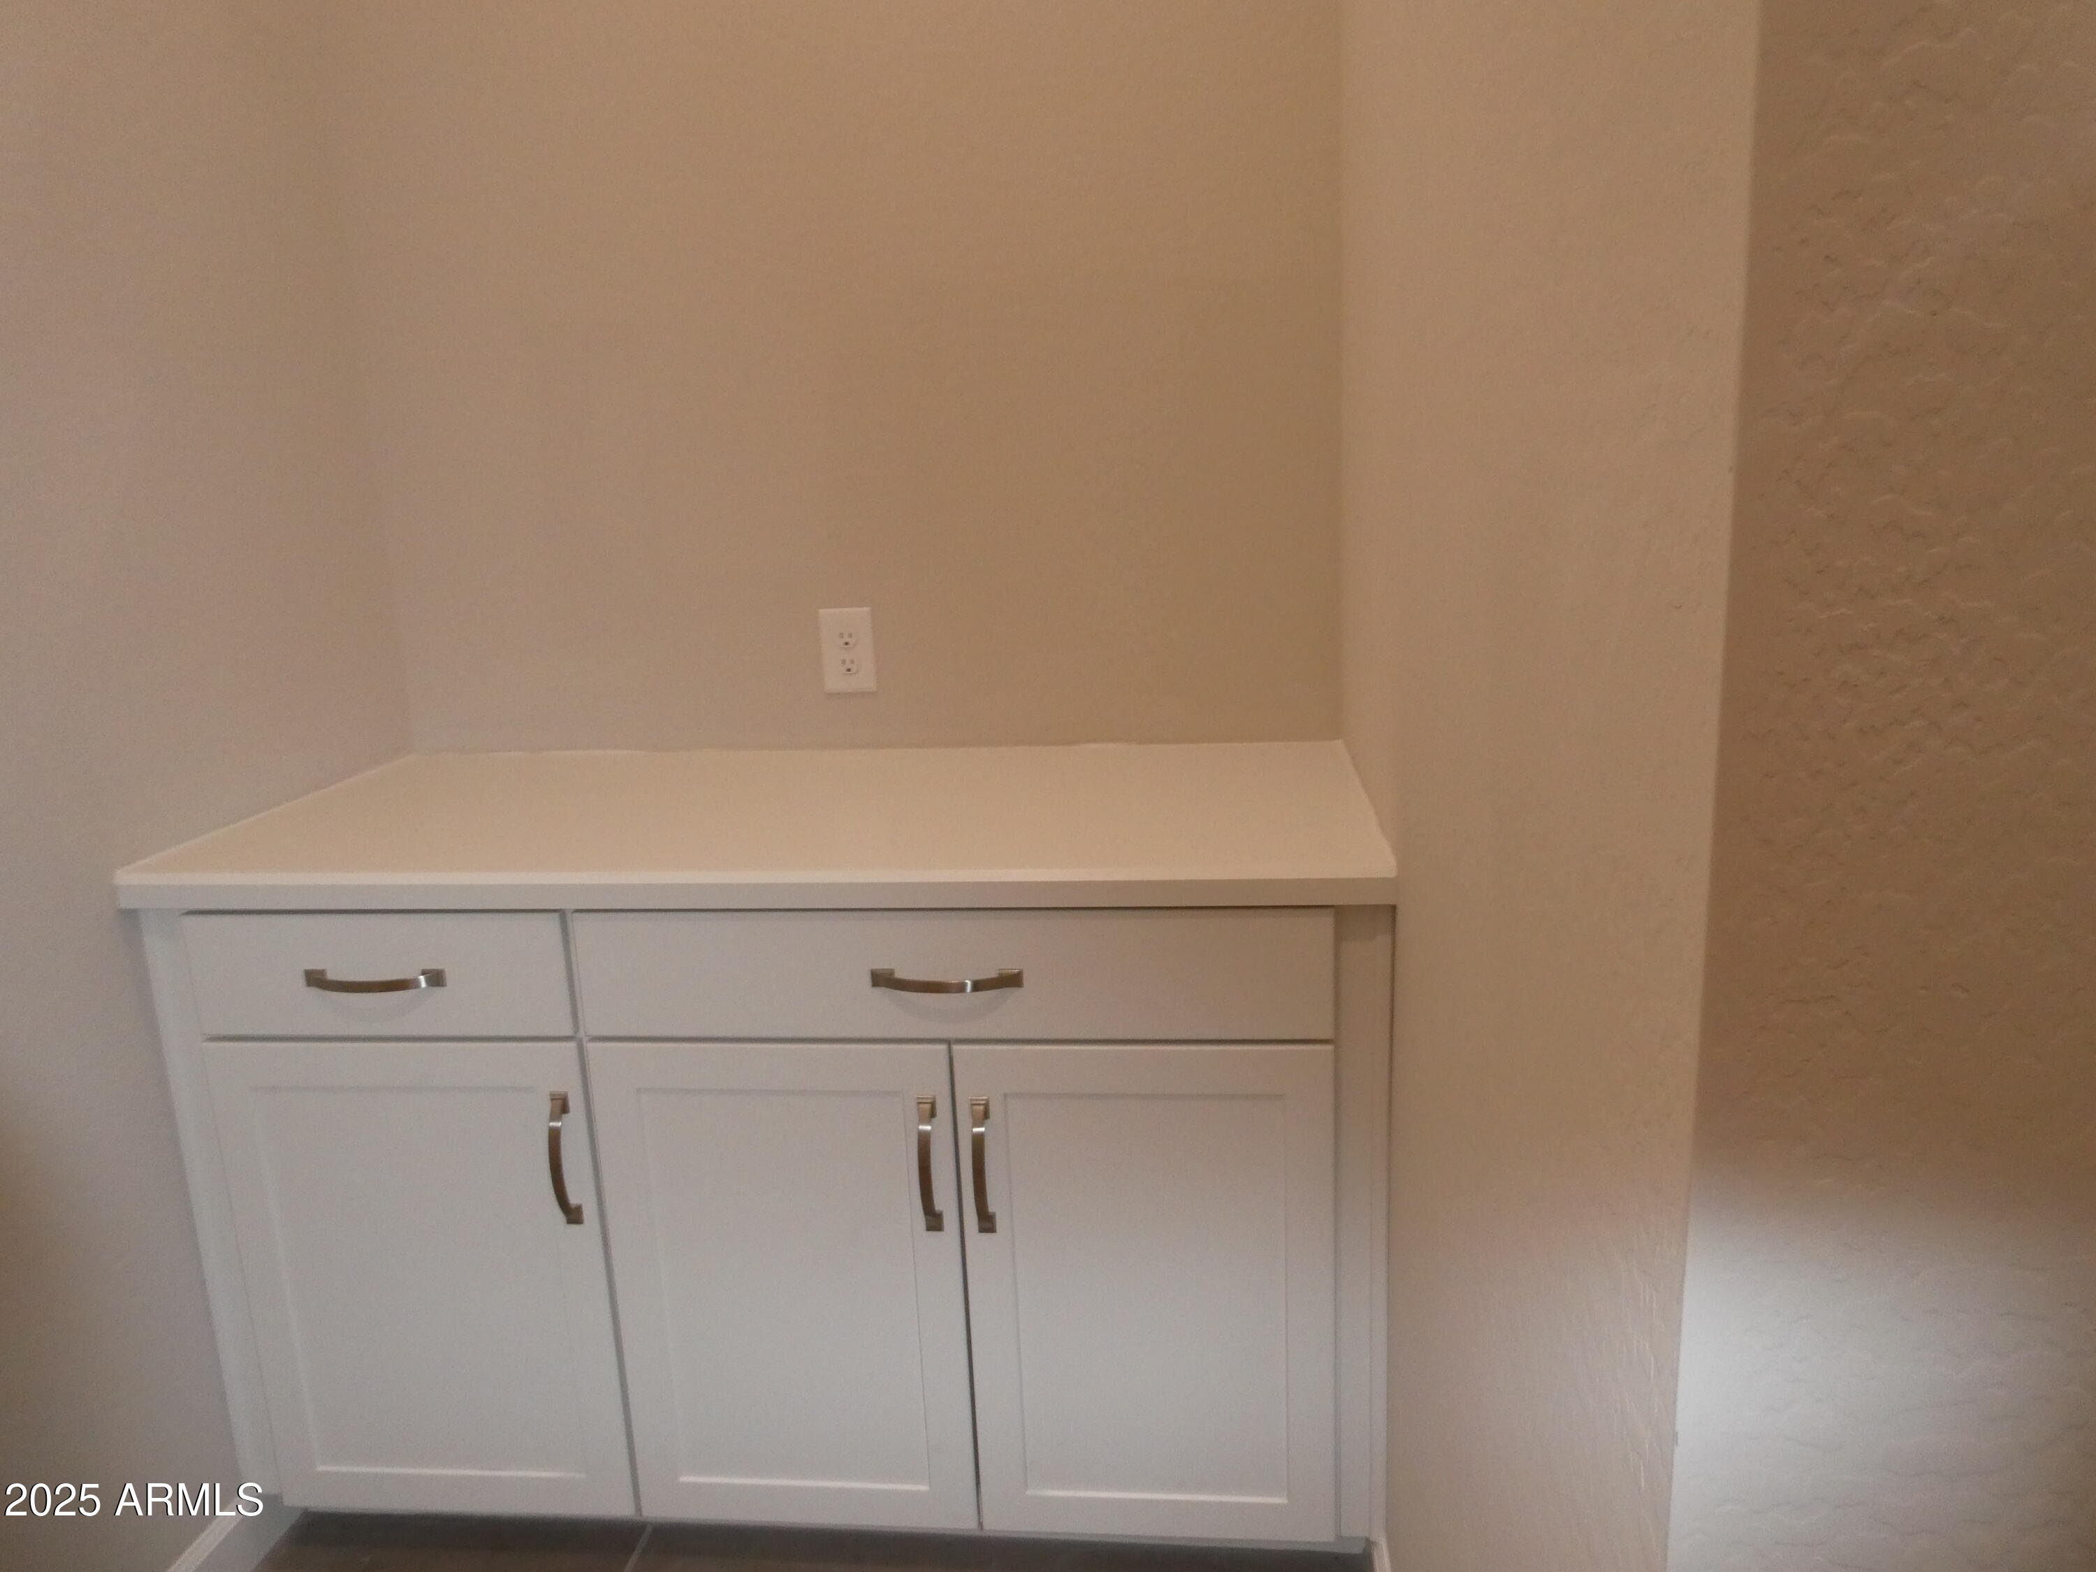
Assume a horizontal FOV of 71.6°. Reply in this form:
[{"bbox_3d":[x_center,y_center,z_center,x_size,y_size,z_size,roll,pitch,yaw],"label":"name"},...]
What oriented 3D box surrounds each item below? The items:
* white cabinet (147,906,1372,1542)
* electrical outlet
[{"bbox_3d":[-0.295,0.460,1.954,1.388,0.823,0.618,-1,13,6],"label":"white cabinet"},{"bbox_3d":[-0.292,-0.196,2.118,0.077,0.122,0.010,-1,13,6],"label":"electrical outlet"}]

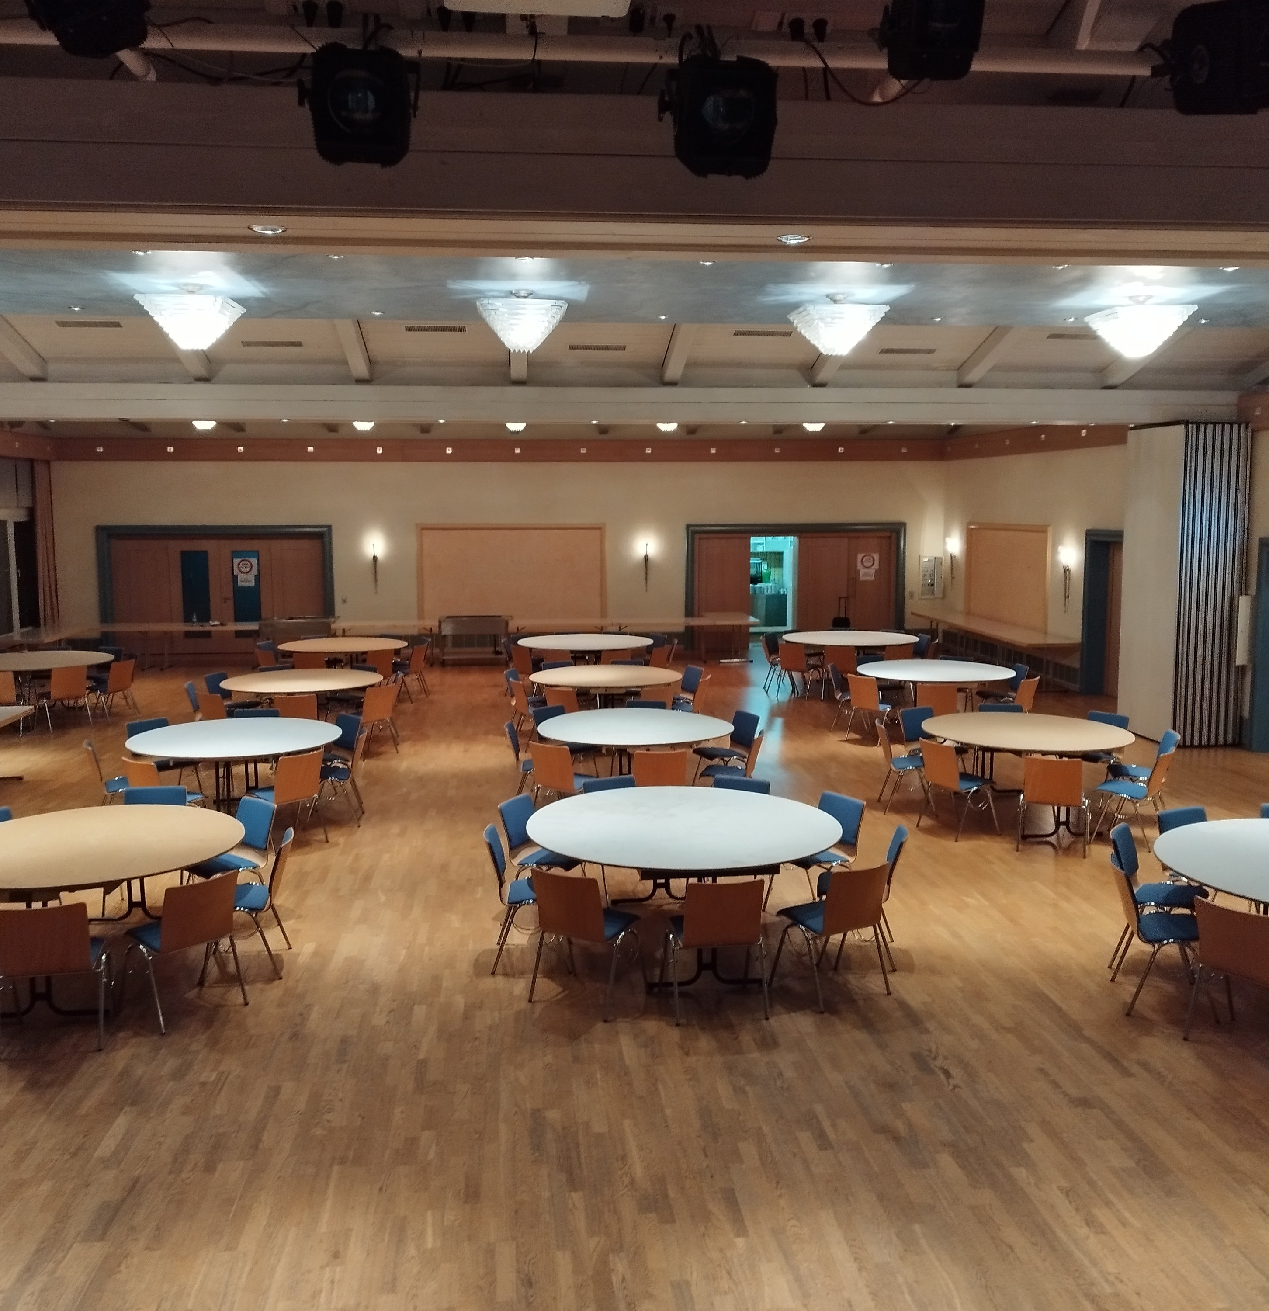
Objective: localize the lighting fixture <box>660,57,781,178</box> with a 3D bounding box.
[{"bbox_3d":[0.173,-1.141,2.580,0.225,0.250,0.310,-1,16,-3],"label":"lighting fixture"}]

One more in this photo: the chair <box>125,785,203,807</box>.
[{"bbox_3d":[-3.337,1.356,8.292,0.515,0.785,0.520,-1,7,-4],"label":"chair"}]

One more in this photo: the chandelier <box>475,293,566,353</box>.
[{"bbox_3d":[-0.773,-2.289,8.327,0.620,0.402,0.620,-1,7,-6],"label":"chandelier"}]

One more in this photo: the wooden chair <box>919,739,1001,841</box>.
[{"bbox_3d":[2.731,1.095,10.178,0.533,0.789,0.523,-4,8,-25],"label":"wooden chair"}]

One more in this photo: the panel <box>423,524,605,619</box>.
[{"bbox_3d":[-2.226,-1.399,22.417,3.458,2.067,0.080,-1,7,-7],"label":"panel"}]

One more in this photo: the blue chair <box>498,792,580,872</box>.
[{"bbox_3d":[-0.570,1.375,8.120,0.530,0.800,0.520,3,8,25],"label":"blue chair"}]

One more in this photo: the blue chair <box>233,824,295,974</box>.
[{"bbox_3d":[-2.306,1.480,7.259,0.525,0.785,0.505,-1,7,-9],"label":"blue chair"}]

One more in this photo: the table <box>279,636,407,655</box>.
[{"bbox_3d":[-4.157,0.231,17.414,1.812,0.761,1.812,0,7,0],"label":"table"}]

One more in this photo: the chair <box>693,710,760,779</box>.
[{"bbox_3d":[0.846,0.956,11.352,0.530,0.800,0.520,-4,8,-27],"label":"chair"}]

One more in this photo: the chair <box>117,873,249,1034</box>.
[{"bbox_3d":[-2.459,1.560,6.623,0.525,0.785,0.505,6,10,41],"label":"chair"}]

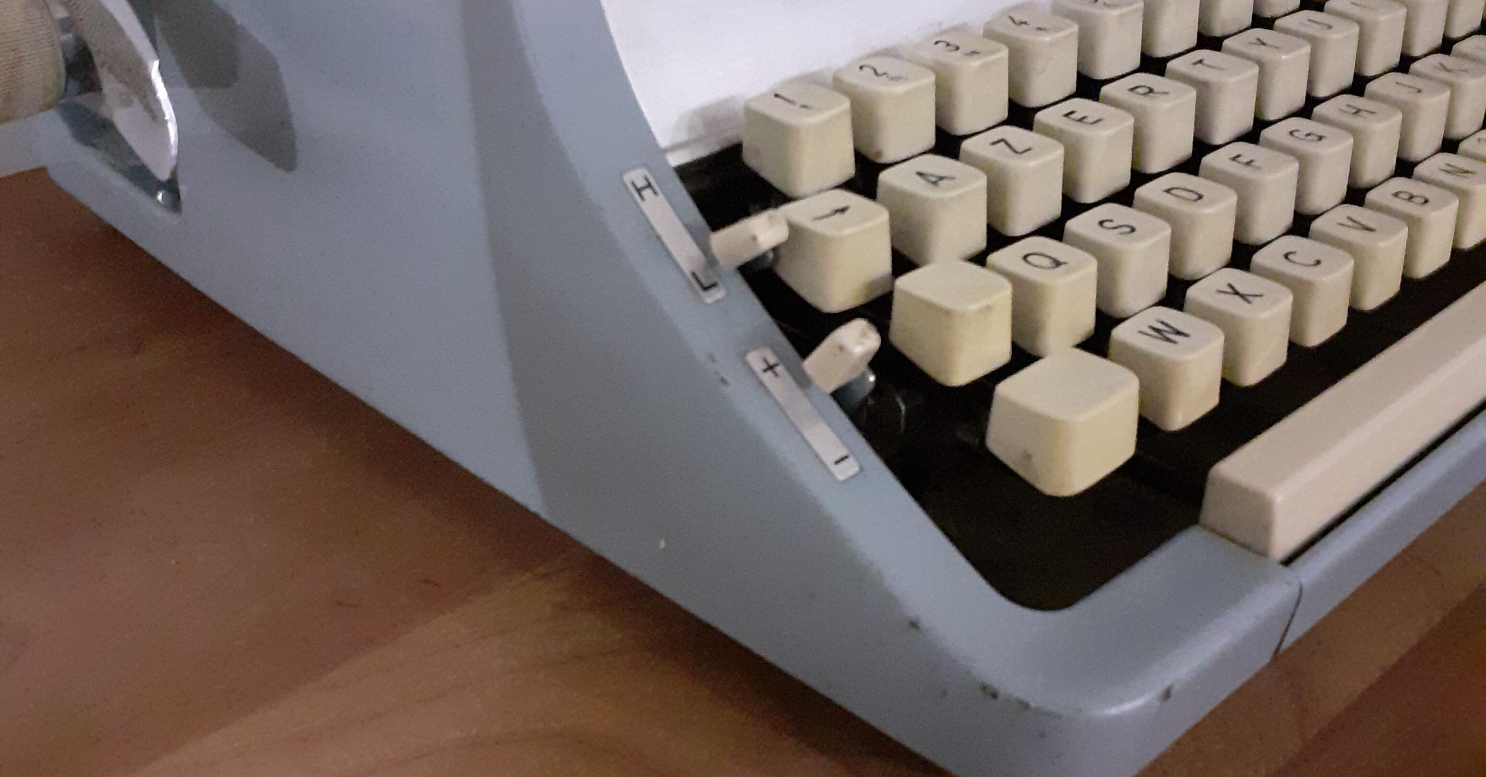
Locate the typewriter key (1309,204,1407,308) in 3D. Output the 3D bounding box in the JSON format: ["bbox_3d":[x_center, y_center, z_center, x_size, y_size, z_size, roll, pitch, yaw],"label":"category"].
[{"bbox_3d":[0.104,-0.022,0.262,0.013,0.012,0.013,-25,39,-37],"label":"typewriter key"}]

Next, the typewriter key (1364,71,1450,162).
[{"bbox_3d":[0.127,-0.053,0.298,0.014,0.012,0.015,-25,40,-37],"label":"typewriter key"}]

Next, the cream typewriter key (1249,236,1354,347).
[{"bbox_3d":[0.090,-0.016,0.252,0.013,0.012,0.014,-25,37,-37],"label":"cream typewriter key"}]

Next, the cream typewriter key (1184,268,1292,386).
[{"bbox_3d":[0.077,-0.009,0.240,0.013,0.012,0.014,-25,37,-37],"label":"cream typewriter key"}]

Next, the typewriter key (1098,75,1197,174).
[{"bbox_3d":[0.070,-0.046,0.268,0.013,0.012,0.014,-25,37,-37],"label":"typewriter key"}]

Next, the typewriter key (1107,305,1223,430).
[{"bbox_3d":[0.063,-0.003,0.228,0.013,0.012,0.013,-25,39,-37],"label":"typewriter key"}]

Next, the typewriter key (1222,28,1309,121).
[{"bbox_3d":[0.097,-0.059,0.290,0.014,0.012,0.015,-25,40,-37],"label":"typewriter key"}]

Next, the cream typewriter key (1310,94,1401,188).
[{"bbox_3d":[0.113,-0.046,0.286,0.013,0.012,0.013,-25,39,-37],"label":"cream typewriter key"}]

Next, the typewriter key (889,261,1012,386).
[{"bbox_3d":[0.029,-0.009,0.216,0.014,0.012,0.015,-25,40,-37],"label":"typewriter key"}]

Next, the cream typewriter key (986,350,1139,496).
[{"bbox_3d":[0.045,0.004,0.215,0.017,0.012,0.015,-25,37,-37],"label":"cream typewriter key"}]

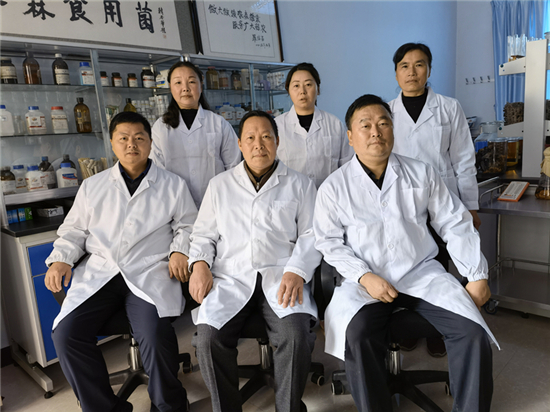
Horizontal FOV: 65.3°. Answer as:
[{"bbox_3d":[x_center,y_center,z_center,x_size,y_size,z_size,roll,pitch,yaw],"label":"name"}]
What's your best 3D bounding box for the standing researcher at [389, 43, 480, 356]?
[{"bbox_3d":[0.741,-0.014,2.288,0.530,1.626,0.310,-2,10,10],"label":"standing researcher"}]

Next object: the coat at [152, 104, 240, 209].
[{"bbox_3d":[-0.388,-0.080,2.318,0.480,0.916,0.300,-4,10,-1],"label":"coat"}]

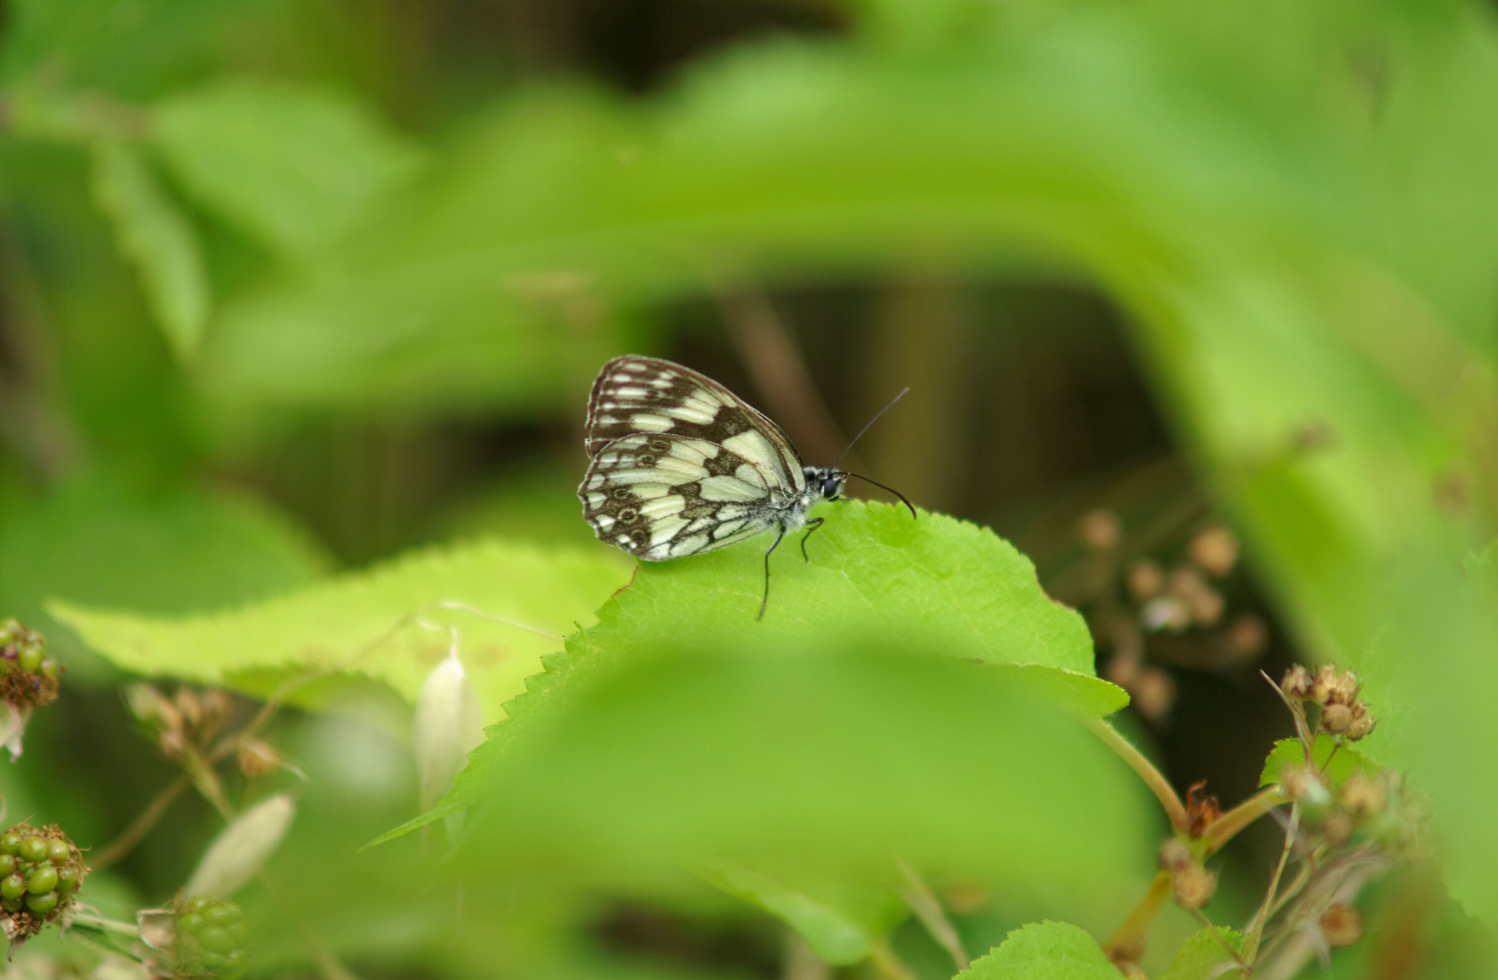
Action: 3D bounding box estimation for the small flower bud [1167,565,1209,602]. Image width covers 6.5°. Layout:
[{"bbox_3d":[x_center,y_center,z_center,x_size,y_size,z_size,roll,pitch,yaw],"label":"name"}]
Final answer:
[{"bbox_3d":[0.047,0.010,1.415,0.004,0.004,0.004,0,18,0],"label":"small flower bud"}]

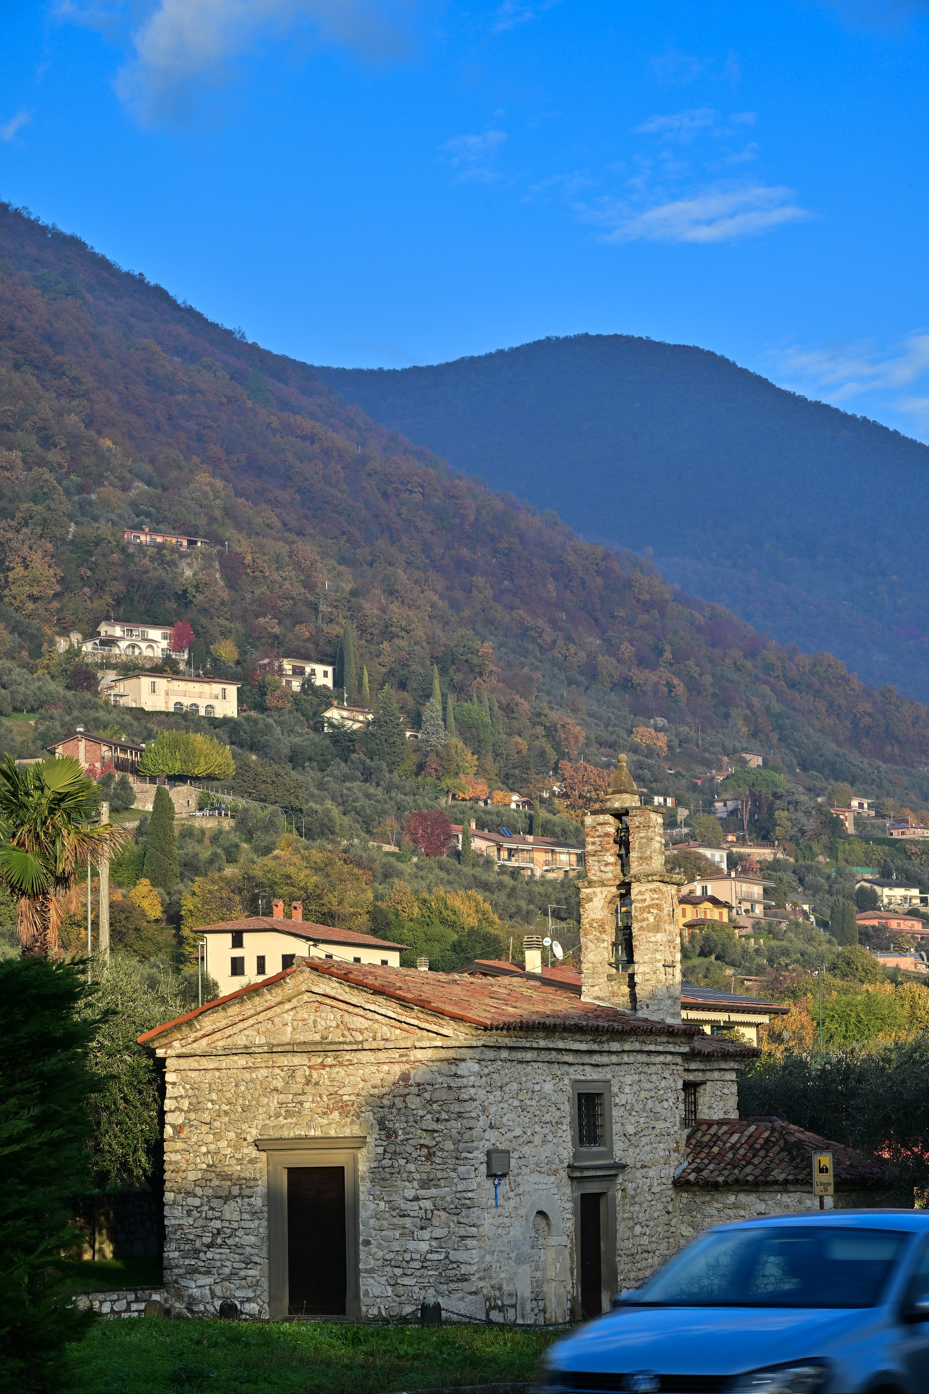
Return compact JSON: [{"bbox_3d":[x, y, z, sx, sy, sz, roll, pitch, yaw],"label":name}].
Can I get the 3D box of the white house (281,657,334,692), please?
[{"bbox_3d":[-33.980,-3.030,567.390,13.000,6.400,9.000,8,-13,-43],"label":"white house"}]

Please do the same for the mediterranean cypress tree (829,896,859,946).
[{"bbox_3d":[67.580,40.030,510.000,5.000,9.400,4.800,-1,-9,0],"label":"mediterranean cypress tree"}]

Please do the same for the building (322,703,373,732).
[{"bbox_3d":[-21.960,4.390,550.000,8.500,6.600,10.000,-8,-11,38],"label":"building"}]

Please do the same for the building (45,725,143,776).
[{"bbox_3d":[-50.470,7.580,395.000,10.000,7.200,11.000,-4,-9,19],"label":"building"}]

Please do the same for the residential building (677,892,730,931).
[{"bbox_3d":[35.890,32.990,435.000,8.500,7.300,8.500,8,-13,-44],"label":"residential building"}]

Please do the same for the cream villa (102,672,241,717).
[{"bbox_3d":[-53.010,0.680,522.010,20.500,6.900,11.000,6,-11,-36],"label":"cream villa"}]

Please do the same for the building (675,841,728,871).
[{"bbox_3d":[38.690,27.180,480.000,9.200,6.800,9.600,-9,-12,41],"label":"building"}]

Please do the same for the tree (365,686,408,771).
[{"bbox_3d":[-14.290,5.850,522.000,7.800,15.600,7.800,-1,-9,0],"label":"tree"}]

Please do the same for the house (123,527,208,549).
[{"bbox_3d":[-72.920,-36.000,679.370,22.000,4.000,9.000,6,-11,-35],"label":"house"}]

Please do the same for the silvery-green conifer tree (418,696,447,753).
[{"bbox_3d":[-5.900,5.390,535.000,5.300,10.400,5.300,-1,-9,0],"label":"silvery-green conifer tree"}]

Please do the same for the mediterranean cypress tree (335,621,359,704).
[{"bbox_3d":[-22.990,-6.690,560.000,4.500,16.200,4.500,-1,-9,0],"label":"mediterranean cypress tree"}]

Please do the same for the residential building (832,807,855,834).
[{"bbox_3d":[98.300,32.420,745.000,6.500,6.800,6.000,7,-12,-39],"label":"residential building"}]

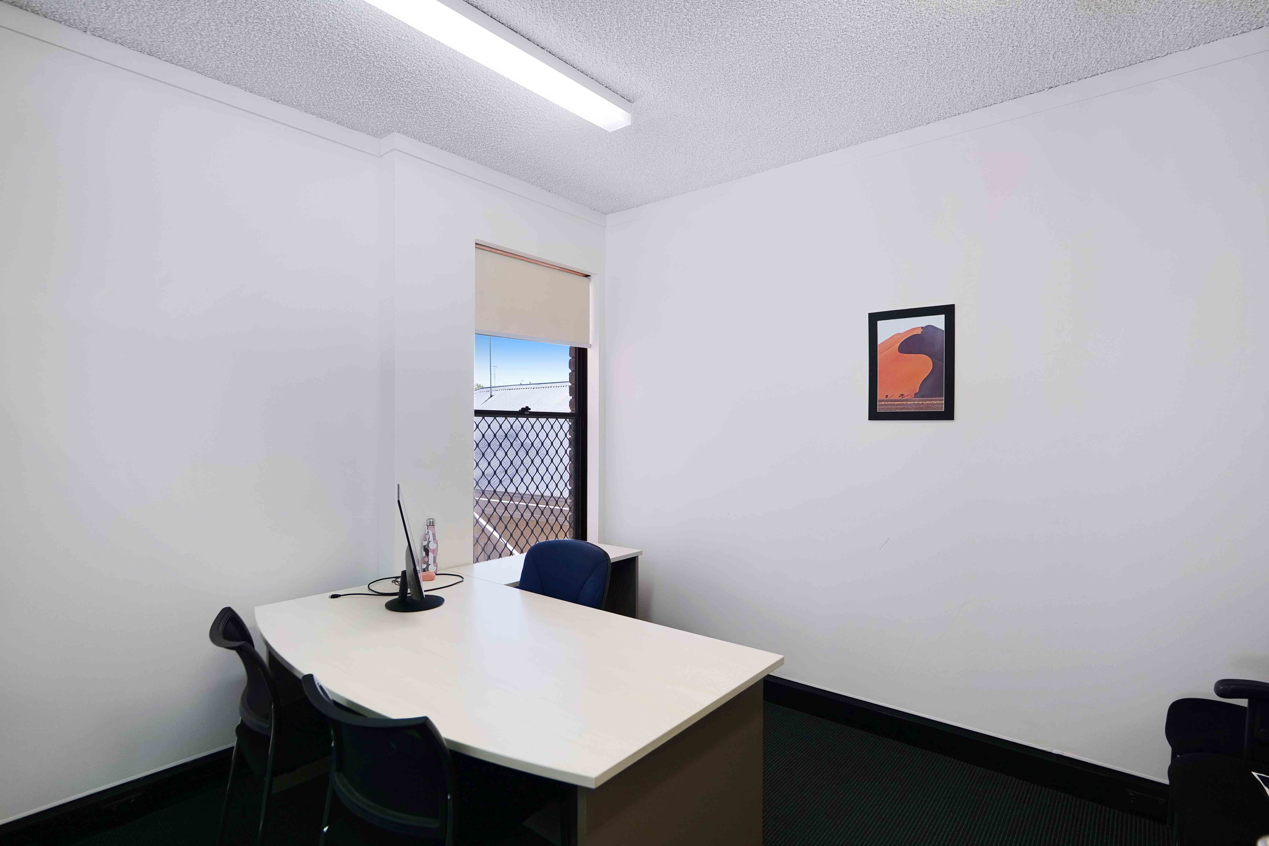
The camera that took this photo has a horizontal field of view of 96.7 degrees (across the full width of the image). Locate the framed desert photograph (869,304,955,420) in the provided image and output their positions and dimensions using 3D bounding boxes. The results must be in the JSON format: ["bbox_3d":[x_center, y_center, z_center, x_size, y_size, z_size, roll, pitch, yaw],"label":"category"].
[{"bbox_3d":[1.247,-0.263,2.551,0.360,0.500,0.020,0,-1,37],"label":"framed desert photograph"}]

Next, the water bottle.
[{"bbox_3d":[-0.974,0.593,2.699,0.071,0.262,0.071,0,-1,0],"label":"water bottle"}]

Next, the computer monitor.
[{"bbox_3d":[-0.875,0.495,2.257,0.235,0.452,0.610,1,-1,-23],"label":"computer monitor"}]

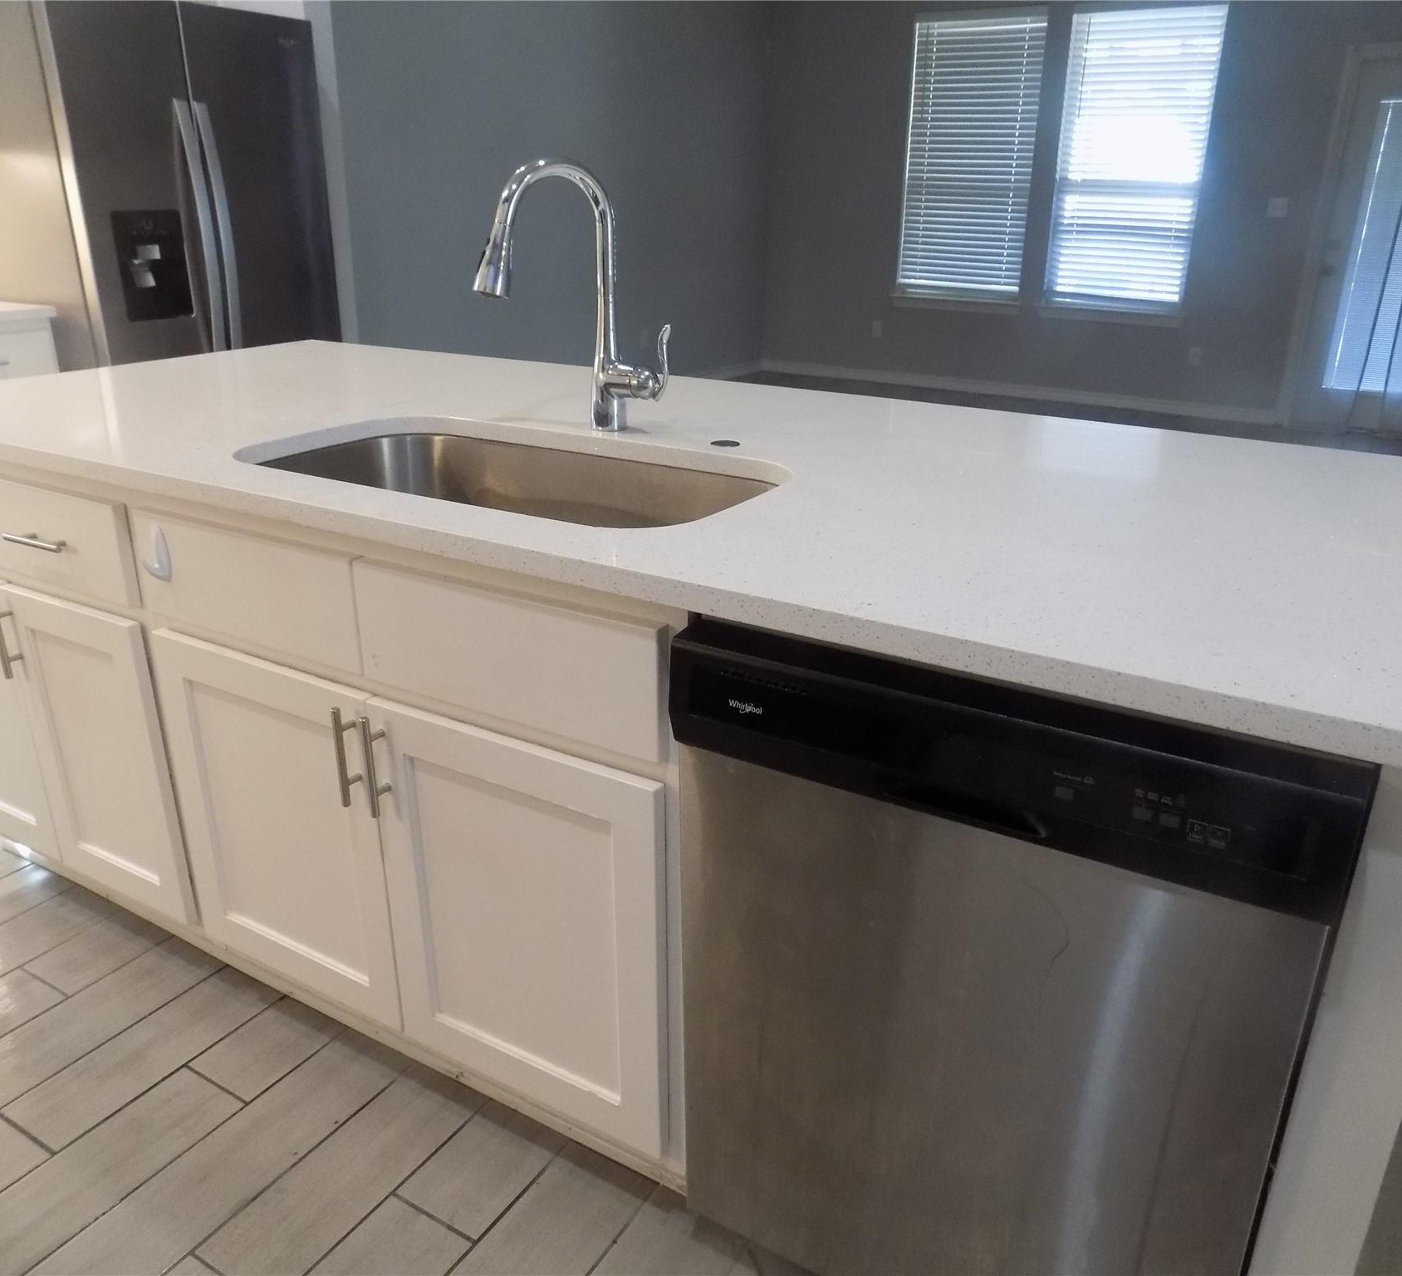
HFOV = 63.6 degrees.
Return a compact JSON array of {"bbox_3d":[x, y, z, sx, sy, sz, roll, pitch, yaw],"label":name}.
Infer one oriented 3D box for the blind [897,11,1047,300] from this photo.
[{"bbox_3d":[1.793,-3.181,7.538,0.869,1.715,0.060,13,24,29],"label":"blind"}]

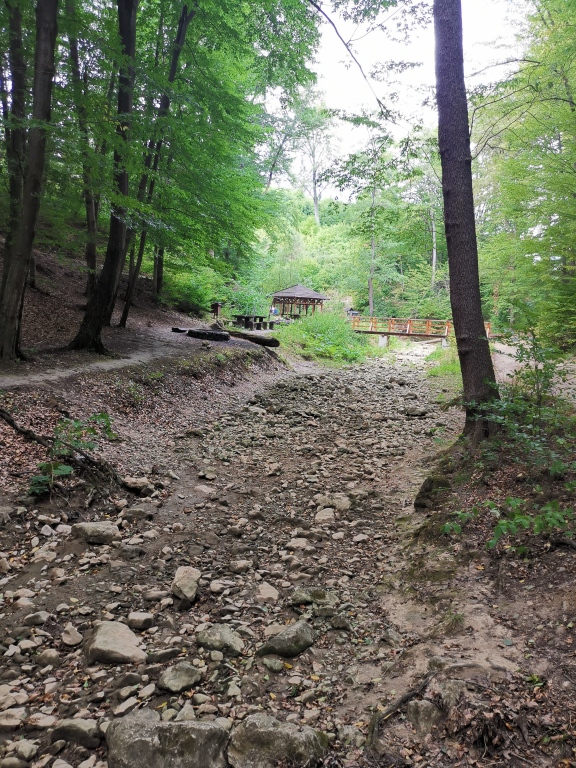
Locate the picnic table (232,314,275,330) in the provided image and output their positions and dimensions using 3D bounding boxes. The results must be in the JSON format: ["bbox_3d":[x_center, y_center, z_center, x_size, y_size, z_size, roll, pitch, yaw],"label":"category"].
[{"bbox_3d":[-1.814,-3.234,31.500,1.600,0.770,1.850,8,10,44],"label":"picnic table"}]

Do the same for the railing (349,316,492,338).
[{"bbox_3d":[9.841,-4.267,45.000,10.700,1.300,1.600,4,8,20],"label":"railing"}]

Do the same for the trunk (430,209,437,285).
[{"bbox_3d":[15.060,-14.232,62.000,0.450,8.500,0.450,1,7,0],"label":"trunk"}]

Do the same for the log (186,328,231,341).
[{"bbox_3d":[-2.854,-1.770,21.500,1.600,0.330,0.350,5,8,25],"label":"log"}]

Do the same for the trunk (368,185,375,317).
[{"bbox_3d":[7.388,-11.724,53.000,0.400,11.800,0.400,1,7,0],"label":"trunk"}]

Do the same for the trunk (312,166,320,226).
[{"bbox_3d":[3.806,-25.042,80.000,0.550,8.100,0.550,1,7,0],"label":"trunk"}]

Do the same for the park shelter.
[{"bbox_3d":[1.133,-8.126,59.000,5.100,3.400,5.100,1,7,-7],"label":"park shelter"}]

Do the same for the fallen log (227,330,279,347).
[{"bbox_3d":[-1.322,-1.702,22.500,0.380,0.380,3.600,-4,9,-35],"label":"fallen log"}]

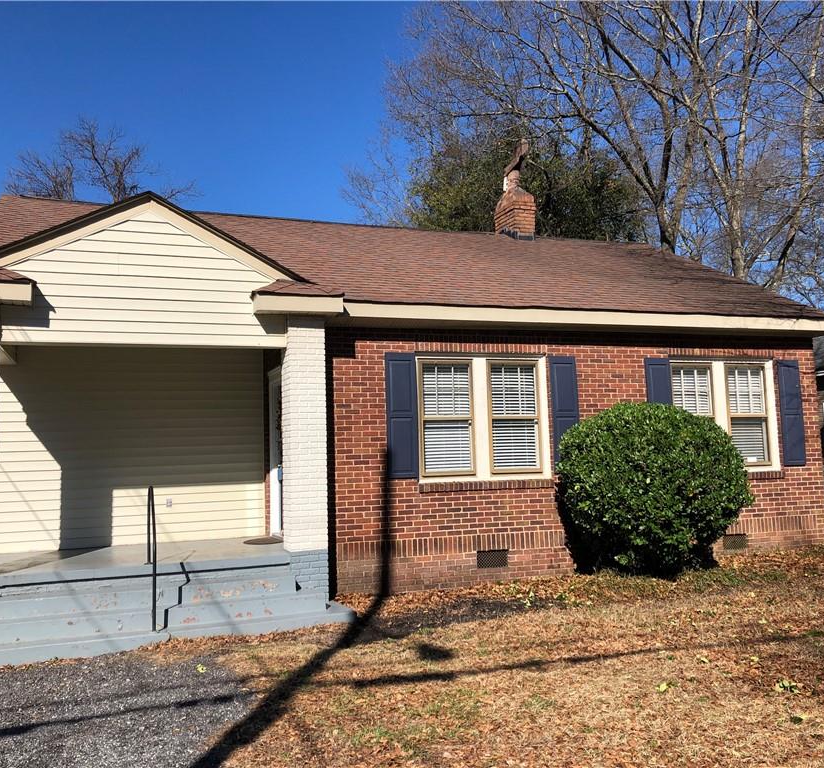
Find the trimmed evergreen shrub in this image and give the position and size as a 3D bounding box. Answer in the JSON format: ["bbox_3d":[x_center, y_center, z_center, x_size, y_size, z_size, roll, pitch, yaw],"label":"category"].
[{"bbox_3d":[2.959,1.275,10.101,2.380,2.090,2.000,0,-6,-19],"label":"trimmed evergreen shrub"}]

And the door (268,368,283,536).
[{"bbox_3d":[-1.767,0.909,10.751,0.140,2.200,1.100,0,-6,-19],"label":"door"}]

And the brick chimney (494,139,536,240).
[{"bbox_3d":[1.998,-3.641,15.786,0.460,2.050,0.780,0,-6,-19],"label":"brick chimney"}]

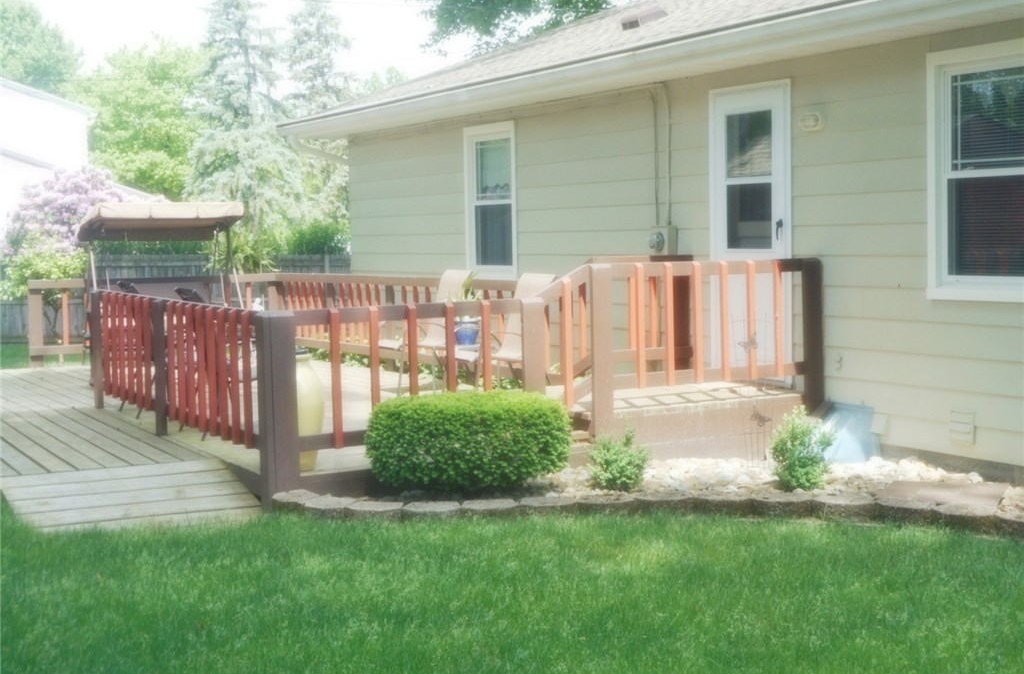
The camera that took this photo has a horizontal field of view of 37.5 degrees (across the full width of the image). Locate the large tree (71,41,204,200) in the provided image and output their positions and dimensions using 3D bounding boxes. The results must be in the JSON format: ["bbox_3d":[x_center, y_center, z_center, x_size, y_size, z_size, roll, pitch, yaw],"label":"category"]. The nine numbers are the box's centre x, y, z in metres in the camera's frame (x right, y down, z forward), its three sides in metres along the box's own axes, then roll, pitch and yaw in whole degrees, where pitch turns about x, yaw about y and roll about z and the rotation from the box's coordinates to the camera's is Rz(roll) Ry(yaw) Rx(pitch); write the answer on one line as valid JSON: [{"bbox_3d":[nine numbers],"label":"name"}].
[{"bbox_3d":[-10.494,-4.648,41.694,4.600,7.300,4.600,-3,4,-30],"label":"large tree"}]

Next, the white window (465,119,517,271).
[{"bbox_3d":[-0.217,-1.271,14.142,0.100,1.430,0.955,-3,4,-30],"label":"white window"}]

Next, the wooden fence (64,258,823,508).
[{"bbox_3d":[-0.537,0.104,10.783,4.033,1.310,3.600,-3,4,-30],"label":"wooden fence"}]

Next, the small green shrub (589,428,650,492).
[{"bbox_3d":[0.638,0.707,8.981,0.370,0.370,0.370,-1,4,0],"label":"small green shrub"}]

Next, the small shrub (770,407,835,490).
[{"bbox_3d":[1.709,0.632,8.880,0.400,0.500,0.400,-1,4,0],"label":"small shrub"}]

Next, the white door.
[{"bbox_3d":[1.698,-0.739,10.870,0.090,2.125,0.910,-3,4,-30],"label":"white door"}]

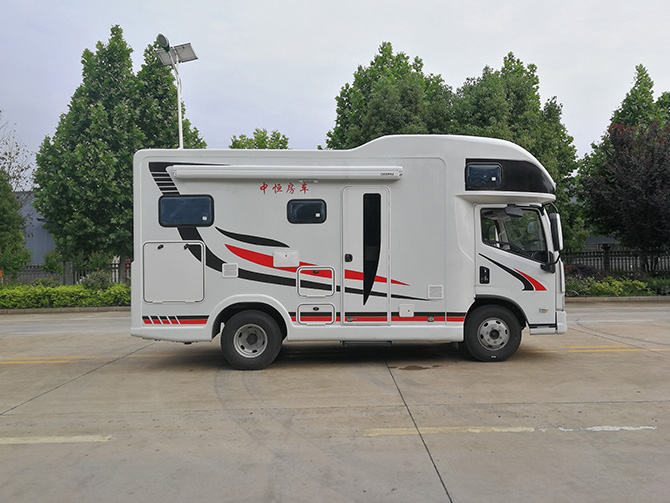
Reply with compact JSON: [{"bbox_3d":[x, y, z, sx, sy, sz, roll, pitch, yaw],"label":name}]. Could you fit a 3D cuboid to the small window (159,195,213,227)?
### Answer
[{"bbox_3d":[-1.944,-0.532,6.830,0.710,0.420,0.050,0,-1,-2],"label":"small window"}]

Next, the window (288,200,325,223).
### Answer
[{"bbox_3d":[-0.369,-0.521,6.890,0.530,0.325,0.050,0,-1,-2],"label":"window"}]

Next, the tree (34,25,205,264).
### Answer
[{"bbox_3d":[-7.221,-2.794,17.600,5.500,9.100,4.800,-1,-1,0],"label":"tree"}]

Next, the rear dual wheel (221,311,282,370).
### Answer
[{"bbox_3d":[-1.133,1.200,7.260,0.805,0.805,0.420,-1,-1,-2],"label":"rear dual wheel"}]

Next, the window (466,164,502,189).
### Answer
[{"bbox_3d":[2.027,-1.017,7.090,0.490,0.320,0.050,0,-1,-7],"label":"window"}]

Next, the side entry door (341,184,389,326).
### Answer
[{"bbox_3d":[0.417,0.053,6.930,0.635,1.810,0.060,0,-1,-2],"label":"side entry door"}]

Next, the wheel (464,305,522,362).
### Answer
[{"bbox_3d":[2.224,1.153,7.430,0.800,0.800,0.220,-1,-1,-2],"label":"wheel"}]

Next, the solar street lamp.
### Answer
[{"bbox_3d":[-4.521,-2.195,15.300,1.150,7.850,1.200,-1,-1,11],"label":"solar street lamp"}]

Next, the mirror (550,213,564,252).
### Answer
[{"bbox_3d":[3.030,-0.259,7.120,0.110,0.510,0.200,-4,-1,7],"label":"mirror"}]

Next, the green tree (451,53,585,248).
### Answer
[{"bbox_3d":[6.423,-2.640,18.400,4.700,8.400,4.400,-1,-1,0],"label":"green tree"}]

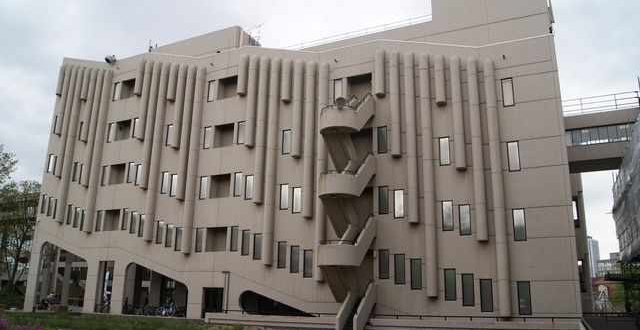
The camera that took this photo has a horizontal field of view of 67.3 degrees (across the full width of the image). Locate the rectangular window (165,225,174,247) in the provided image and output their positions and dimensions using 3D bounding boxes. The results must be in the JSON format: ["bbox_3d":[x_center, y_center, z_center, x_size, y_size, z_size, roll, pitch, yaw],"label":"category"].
[{"bbox_3d":[-11.134,5.222,35.491,0.600,1.688,0.150,-6,-16,25],"label":"rectangular window"}]

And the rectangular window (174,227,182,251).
[{"bbox_3d":[-10.015,5.269,34.158,0.590,1.660,0.130,-6,-16,26],"label":"rectangular window"}]

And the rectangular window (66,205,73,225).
[{"bbox_3d":[-20.383,4.086,39.169,0.570,1.630,0.150,-5,-15,25],"label":"rectangular window"}]

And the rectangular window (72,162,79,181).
[{"bbox_3d":[-20.351,0.614,40.054,0.570,1.630,0.150,-5,-15,25],"label":"rectangular window"}]

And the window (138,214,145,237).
[{"bbox_3d":[-13.179,4.512,35.555,0.570,1.630,0.150,-5,-15,25],"label":"window"}]

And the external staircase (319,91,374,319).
[{"bbox_3d":[1.421,2.034,26.963,2.300,13.650,3.720,-6,-16,26],"label":"external staircase"}]

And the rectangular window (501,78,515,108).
[{"bbox_3d":[10.925,-4.172,27.888,0.610,1.719,0.150,-5,-14,26],"label":"rectangular window"}]

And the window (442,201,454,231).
[{"bbox_3d":[6.990,2.780,26.195,0.570,1.630,0.150,-5,-15,25],"label":"window"}]

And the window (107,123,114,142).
[{"bbox_3d":[-17.534,-2.650,40.283,0.605,1.650,0.120,-6,-16,25],"label":"window"}]

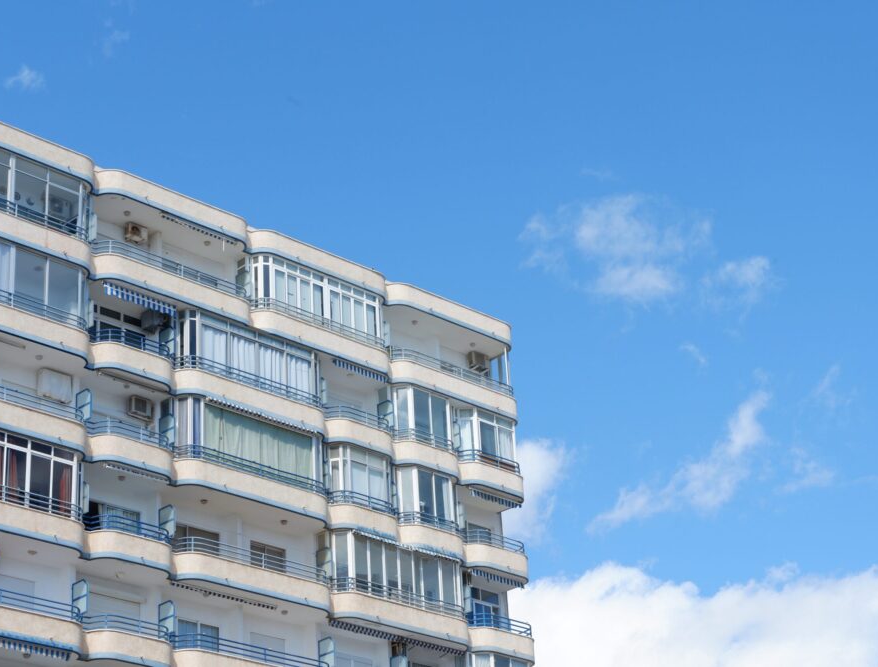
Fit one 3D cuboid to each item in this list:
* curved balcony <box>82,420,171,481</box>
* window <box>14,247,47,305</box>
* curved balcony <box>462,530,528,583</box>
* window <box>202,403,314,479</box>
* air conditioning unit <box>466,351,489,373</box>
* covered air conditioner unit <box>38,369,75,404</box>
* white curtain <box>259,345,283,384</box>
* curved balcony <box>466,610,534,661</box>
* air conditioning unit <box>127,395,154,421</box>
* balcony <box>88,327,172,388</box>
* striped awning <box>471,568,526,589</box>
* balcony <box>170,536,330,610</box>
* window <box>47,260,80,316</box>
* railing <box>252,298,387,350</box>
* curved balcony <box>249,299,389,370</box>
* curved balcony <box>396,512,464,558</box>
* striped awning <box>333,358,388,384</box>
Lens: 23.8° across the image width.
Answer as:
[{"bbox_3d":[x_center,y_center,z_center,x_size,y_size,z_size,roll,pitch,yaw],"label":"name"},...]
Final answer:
[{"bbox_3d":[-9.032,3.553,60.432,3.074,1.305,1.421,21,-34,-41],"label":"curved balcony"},{"bbox_3d":[-11.704,-1.550,59.652,1.106,1.761,0.080,21,-34,-40],"label":"window"},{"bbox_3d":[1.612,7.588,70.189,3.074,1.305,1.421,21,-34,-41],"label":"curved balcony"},{"bbox_3d":[-5.530,3.444,64.010,4.321,1.652,0.120,21,-34,-40],"label":"window"},{"bbox_3d":[1.432,1.058,73.747,0.769,0.564,0.307,21,-34,-41],"label":"air conditioning unit"},{"bbox_3d":[-10.920,1.533,59.074,1.040,0.898,0.271,21,-35,-40],"label":"covered air conditioner unit"},{"bbox_3d":[-5.191,1.176,64.821,0.974,1.486,0.103,21,-34,-41],"label":"white curtain"},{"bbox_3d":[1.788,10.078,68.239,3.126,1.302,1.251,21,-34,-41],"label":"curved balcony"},{"bbox_3d":[-8.946,2.286,62.310,0.710,0.530,0.300,21,-34,-41],"label":"air conditioning unit"},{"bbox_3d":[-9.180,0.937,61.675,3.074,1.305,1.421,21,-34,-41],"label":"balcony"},{"bbox_3d":[1.947,8.184,69.053,2.389,0.234,0.305,21,-34,-41],"label":"striped awning"},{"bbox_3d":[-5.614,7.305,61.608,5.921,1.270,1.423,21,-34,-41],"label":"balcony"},{"bbox_3d":[-10.918,-1.252,60.370,1.061,1.761,0.080,21,-34,-40],"label":"window"},{"bbox_3d":[-3.839,-0.235,67.540,5.597,0.478,0.392,21,-34,-41],"label":"railing"},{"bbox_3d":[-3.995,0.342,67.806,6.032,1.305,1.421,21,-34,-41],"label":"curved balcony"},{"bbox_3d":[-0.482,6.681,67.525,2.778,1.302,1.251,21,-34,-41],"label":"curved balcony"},{"bbox_3d":[-2.587,1.234,67.417,2.338,0.295,0.254,21,-34,-41],"label":"striped awning"}]

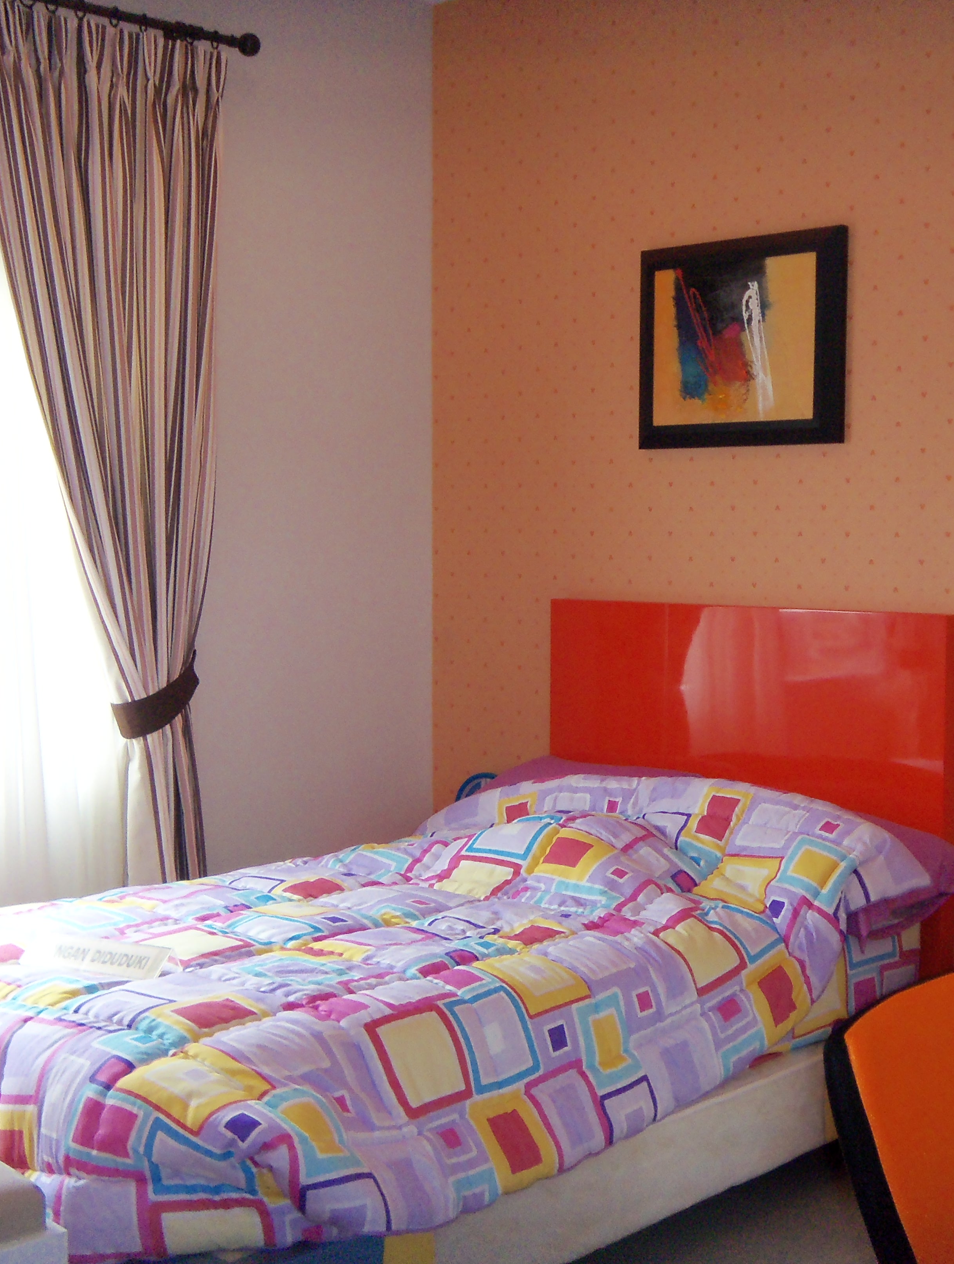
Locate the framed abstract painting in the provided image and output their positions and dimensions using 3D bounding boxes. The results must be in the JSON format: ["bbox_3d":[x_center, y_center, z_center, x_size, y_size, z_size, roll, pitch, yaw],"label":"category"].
[{"bbox_3d":[0.688,-0.761,4.492,0.030,0.540,0.645,-3,5,-45],"label":"framed abstract painting"}]

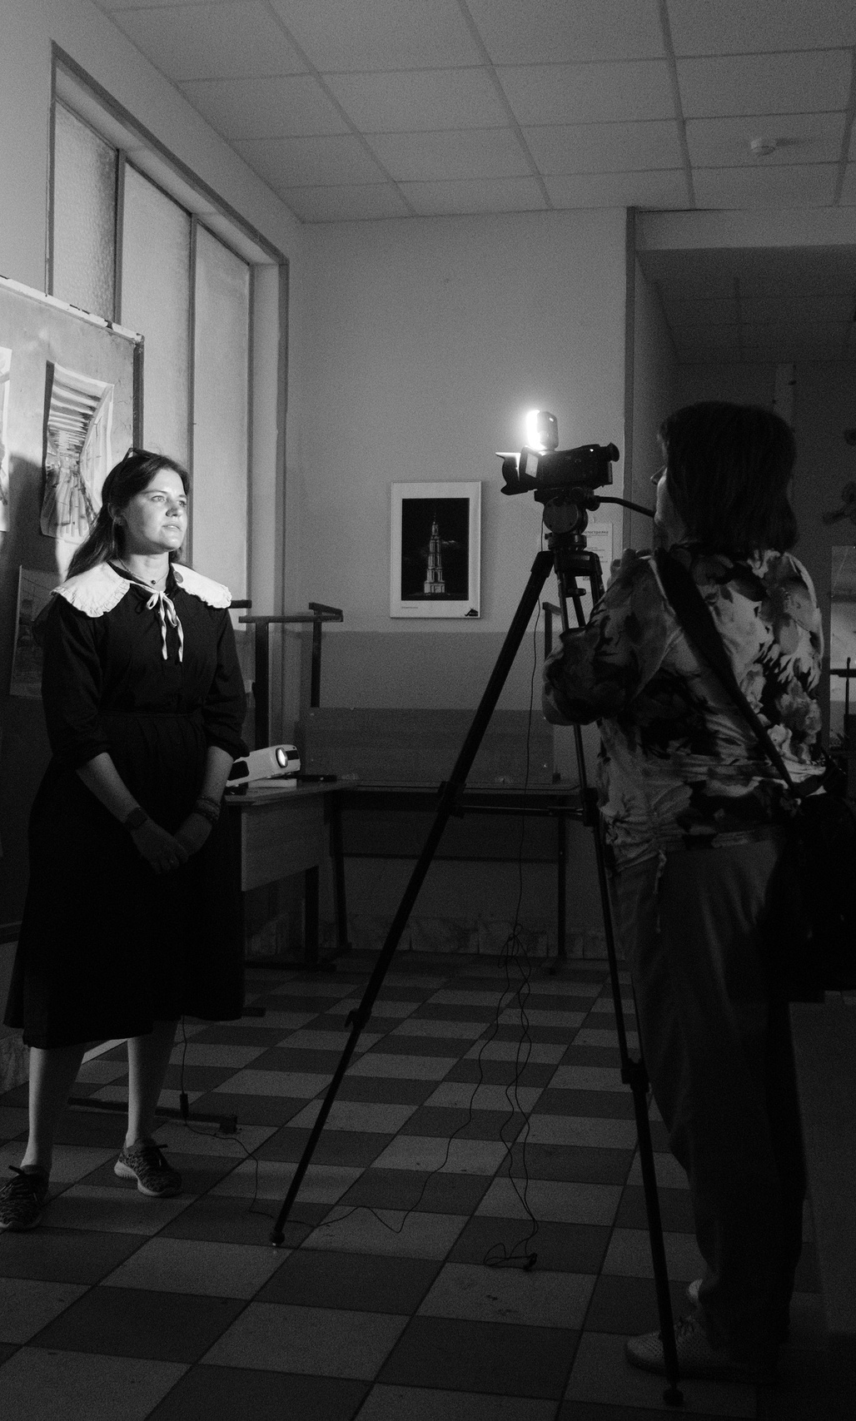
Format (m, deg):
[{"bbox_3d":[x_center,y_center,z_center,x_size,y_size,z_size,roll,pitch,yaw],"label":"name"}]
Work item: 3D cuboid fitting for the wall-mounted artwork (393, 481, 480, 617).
[{"bbox_3d":[0.041,-0.717,7.137,0.408,0.607,0.025,1,0,12],"label":"wall-mounted artwork"}]

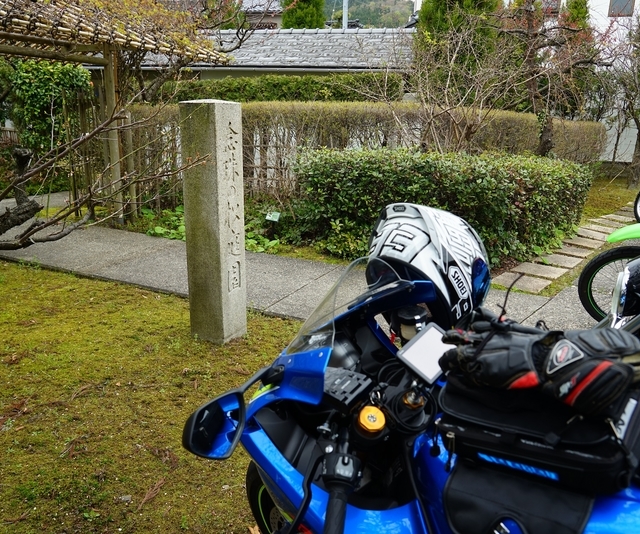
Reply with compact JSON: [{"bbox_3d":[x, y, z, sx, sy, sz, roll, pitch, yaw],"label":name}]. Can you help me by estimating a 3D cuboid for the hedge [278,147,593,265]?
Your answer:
[{"bbox_3d":[1.670,-0.960,7.100,2.600,0.970,2.700,14,21,38],"label":"hedge"}]

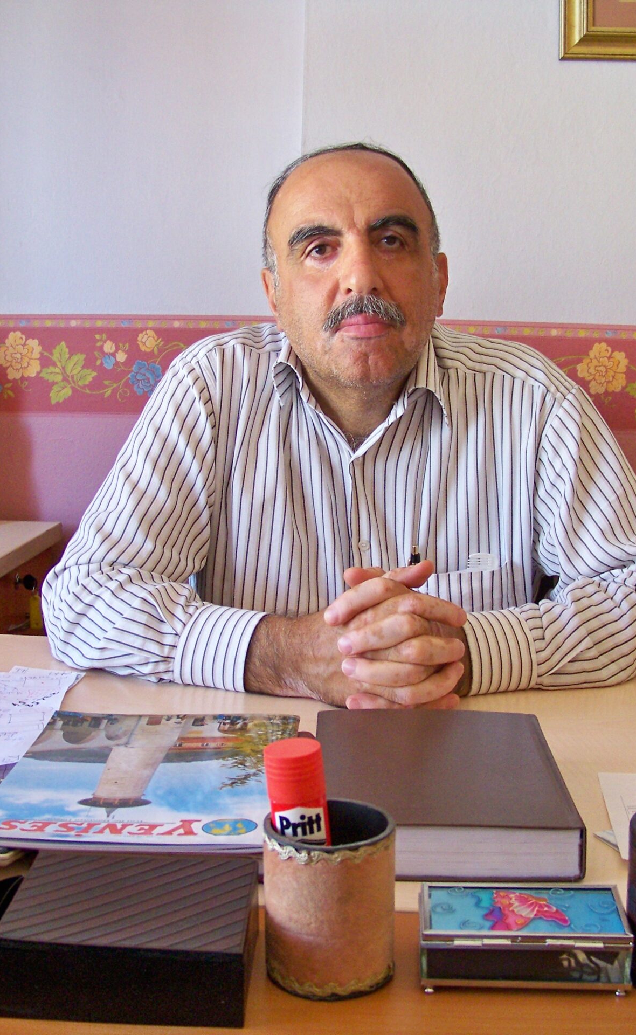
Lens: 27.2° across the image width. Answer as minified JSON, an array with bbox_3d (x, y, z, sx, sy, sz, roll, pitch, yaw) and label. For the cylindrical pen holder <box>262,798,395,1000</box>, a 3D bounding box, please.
[{"bbox_3d":[0.007,0.201,0.697,0.069,0.080,0.069,0,9,0],"label":"cylindrical pen holder"}]

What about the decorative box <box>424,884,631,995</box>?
[{"bbox_3d":[0.109,0.225,0.705,0.107,0.032,0.059,1,9,2],"label":"decorative box"}]

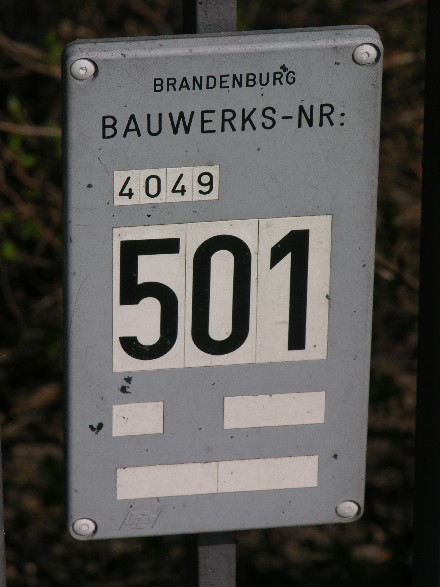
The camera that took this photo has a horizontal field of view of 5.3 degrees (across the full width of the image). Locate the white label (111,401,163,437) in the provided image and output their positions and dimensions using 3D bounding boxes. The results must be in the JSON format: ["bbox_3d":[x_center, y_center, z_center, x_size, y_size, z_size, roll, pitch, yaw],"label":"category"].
[{"bbox_3d":[-0.040,0.061,2.319,0.025,0.019,0.002,-4,37,-6],"label":"white label"}]

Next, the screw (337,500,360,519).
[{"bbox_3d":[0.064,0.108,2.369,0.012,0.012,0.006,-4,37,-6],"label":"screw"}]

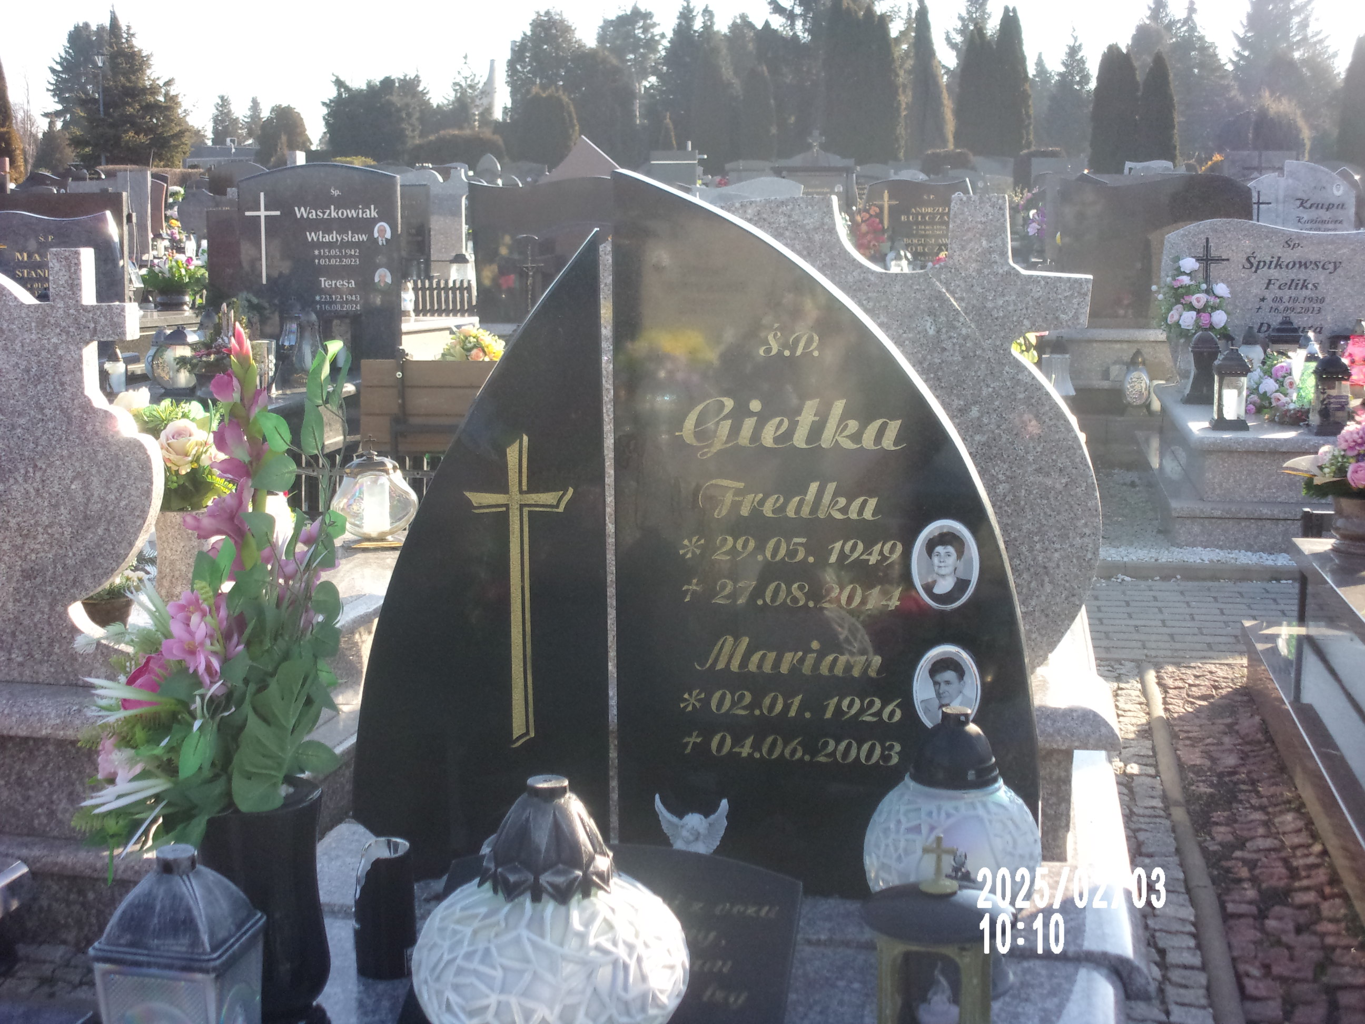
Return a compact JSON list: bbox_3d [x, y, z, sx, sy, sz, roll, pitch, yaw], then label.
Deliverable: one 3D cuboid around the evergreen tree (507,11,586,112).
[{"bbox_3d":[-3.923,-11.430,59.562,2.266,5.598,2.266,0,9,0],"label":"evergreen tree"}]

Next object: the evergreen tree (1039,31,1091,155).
[{"bbox_3d":[13.699,-14.115,74.533,1.913,5.971,1.913,0,9,0],"label":"evergreen tree"}]

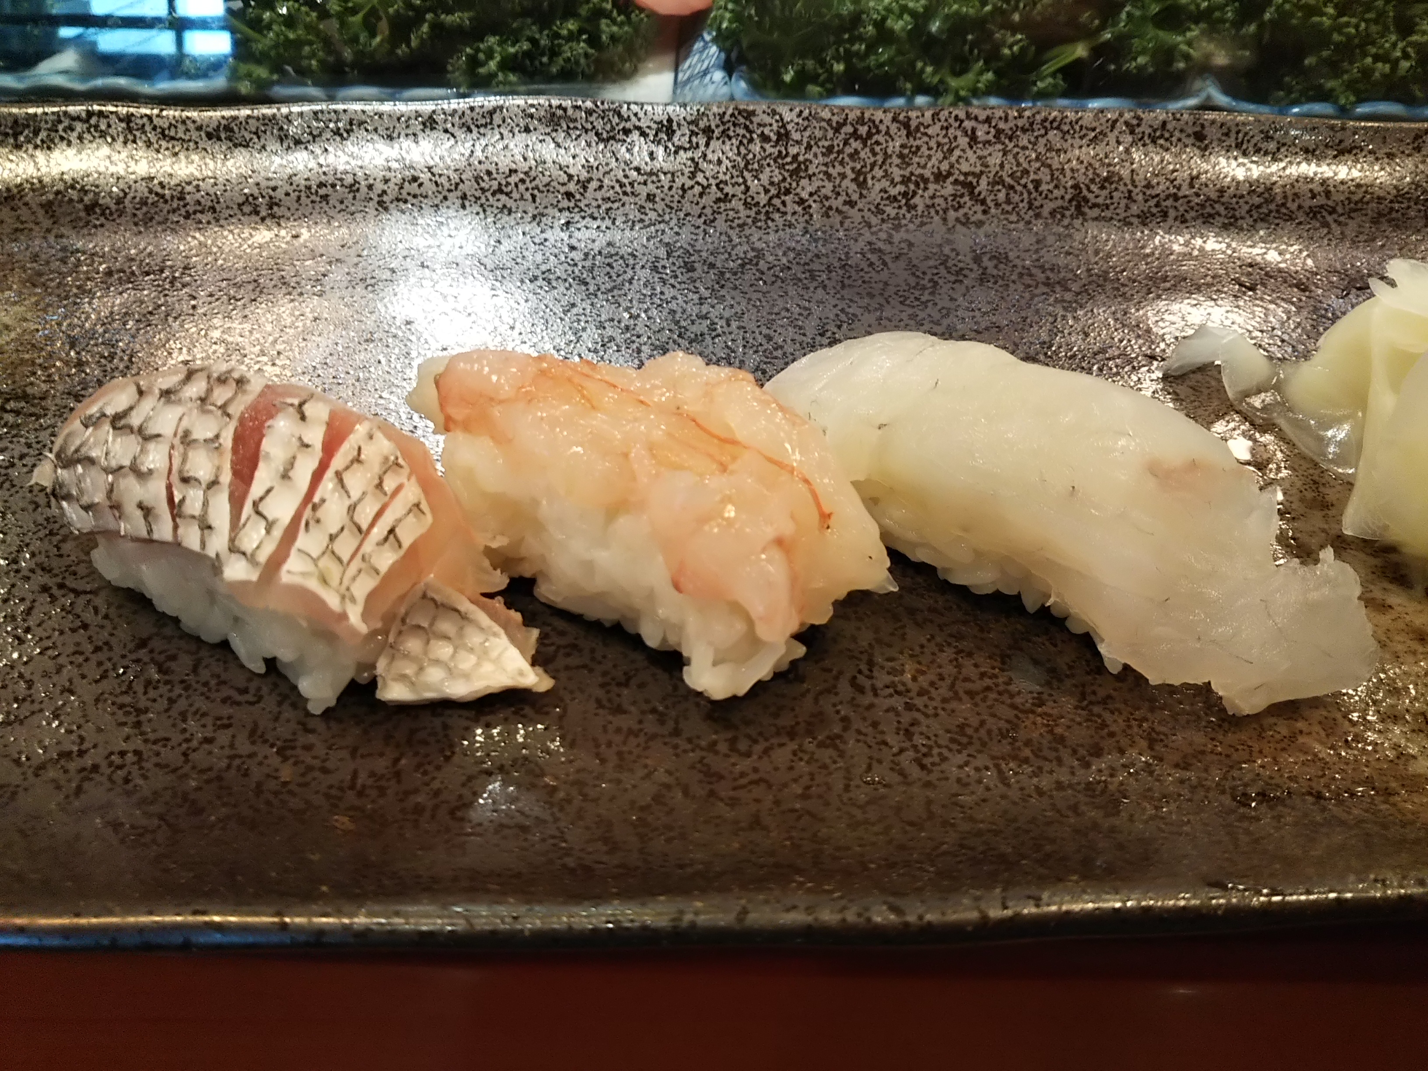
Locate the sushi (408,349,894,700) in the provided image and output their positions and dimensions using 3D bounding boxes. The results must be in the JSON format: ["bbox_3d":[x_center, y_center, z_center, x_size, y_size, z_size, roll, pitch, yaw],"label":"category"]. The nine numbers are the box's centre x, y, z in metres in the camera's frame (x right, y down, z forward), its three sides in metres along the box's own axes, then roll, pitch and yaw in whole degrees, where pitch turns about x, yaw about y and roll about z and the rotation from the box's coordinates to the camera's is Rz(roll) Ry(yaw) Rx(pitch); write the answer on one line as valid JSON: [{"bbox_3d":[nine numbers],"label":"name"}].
[{"bbox_3d":[-0.008,-0.005,0.166,0.064,0.030,0.035,27,53,23],"label":"sushi"}]

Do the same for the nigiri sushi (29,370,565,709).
[{"bbox_3d":[-0.056,0.000,0.162,0.068,0.029,0.033,25,52,21],"label":"nigiri sushi"}]

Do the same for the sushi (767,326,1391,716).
[{"bbox_3d":[0.048,-0.004,0.166,0.083,0.028,0.030,29,53,24],"label":"sushi"}]

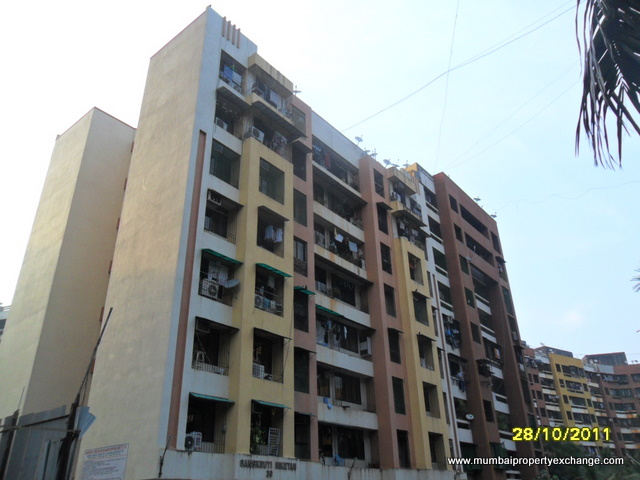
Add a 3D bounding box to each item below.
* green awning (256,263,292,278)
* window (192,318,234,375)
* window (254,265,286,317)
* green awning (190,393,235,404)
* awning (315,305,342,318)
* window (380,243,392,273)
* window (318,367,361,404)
[{"bbox_3d":[-1.973,1.366,22.253,0.604,0.211,1.831,-22,-33,33],"label":"green awning"},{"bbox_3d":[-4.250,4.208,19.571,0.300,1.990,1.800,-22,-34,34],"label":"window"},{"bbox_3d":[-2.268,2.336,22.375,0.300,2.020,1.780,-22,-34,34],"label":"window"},{"bbox_3d":[-3.948,5.862,18.506,0.470,0.220,1.820,-22,-34,34],"label":"green awning"},{"bbox_3d":[0.299,3.716,26.353,0.453,0.211,2.465,-22,-33,33],"label":"awning"},{"bbox_3d":[4.277,1.239,32.619,0.201,2.012,1.137,-22,-33,33],"label":"window"},{"bbox_3d":[1.062,8.075,27.314,0.200,1.420,4.120,-22,-34,34],"label":"window"}]

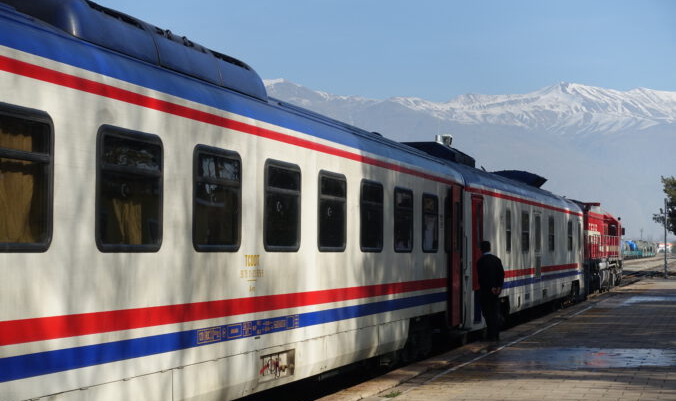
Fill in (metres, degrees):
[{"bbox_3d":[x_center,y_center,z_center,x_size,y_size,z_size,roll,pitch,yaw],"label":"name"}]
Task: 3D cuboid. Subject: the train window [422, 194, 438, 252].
[{"bbox_3d":[1.495,0.374,21.494,0.080,0.975,1.270,-1,-2,16],"label":"train window"}]

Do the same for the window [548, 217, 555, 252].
[{"bbox_3d":[6.137,0.961,37.811,0.080,1.010,1.270,-1,-2,16],"label":"window"}]

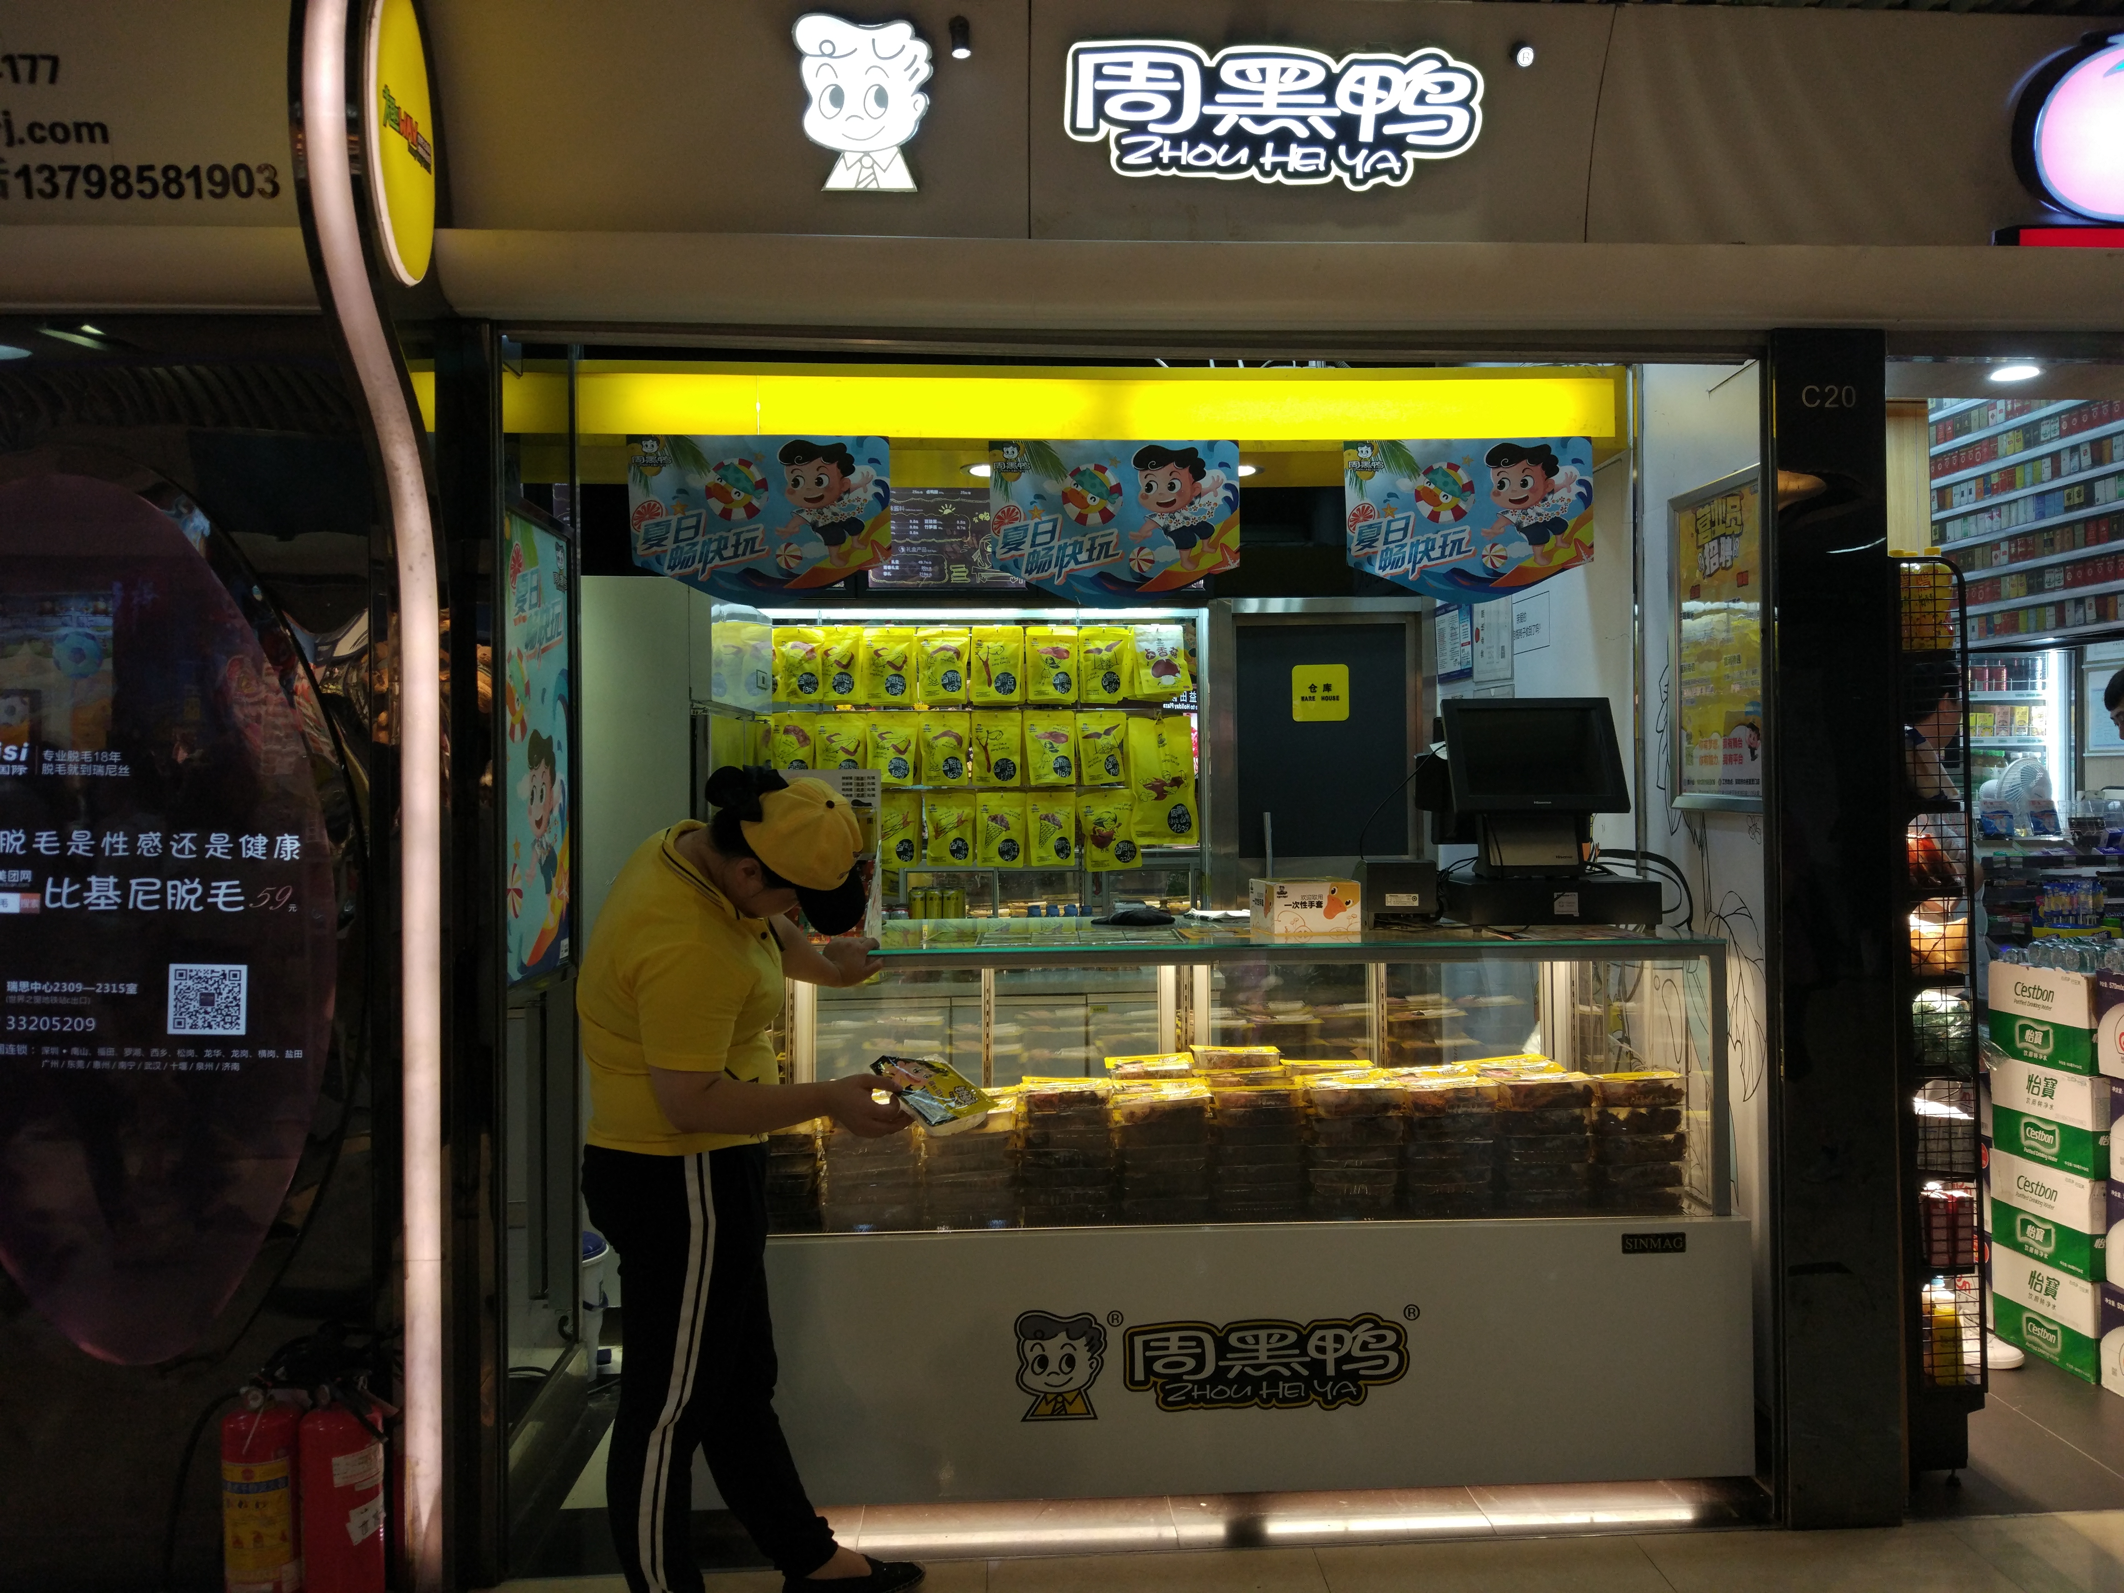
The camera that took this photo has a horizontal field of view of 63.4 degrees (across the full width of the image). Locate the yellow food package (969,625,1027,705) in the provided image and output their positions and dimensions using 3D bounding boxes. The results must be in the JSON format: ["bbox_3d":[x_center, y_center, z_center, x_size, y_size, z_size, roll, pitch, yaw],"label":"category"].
[{"bbox_3d":[-0.188,-0.388,5.089,0.157,0.232,0.045,0,-1,-3],"label":"yellow food package"}]

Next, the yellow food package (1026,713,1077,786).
[{"bbox_3d":[-0.034,-0.151,5.408,0.164,0.235,0.040,-1,0,-3],"label":"yellow food package"}]

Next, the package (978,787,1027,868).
[{"bbox_3d":[-0.176,0.097,5.090,0.142,0.221,0.045,0,-1,-3],"label":"package"}]

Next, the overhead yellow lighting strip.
[{"bbox_3d":[-0.051,-0.971,4.286,2.870,0.185,0.160,-1,0,-3],"label":"overhead yellow lighting strip"}]

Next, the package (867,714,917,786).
[{"bbox_3d":[-0.532,-0.145,5.378,0.158,0.230,0.040,-1,0,-3],"label":"package"}]

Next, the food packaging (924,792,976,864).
[{"bbox_3d":[-0.329,0.098,5.081,0.145,0.214,0.045,0,-1,-3],"label":"food packaging"}]

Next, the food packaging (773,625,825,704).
[{"bbox_3d":[-0.772,-0.387,5.055,0.147,0.228,0.045,0,-1,-3],"label":"food packaging"}]

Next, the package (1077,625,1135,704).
[{"bbox_3d":[0.139,-0.416,5.419,0.174,0.244,0.040,-1,0,-3],"label":"package"}]

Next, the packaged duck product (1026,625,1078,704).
[{"bbox_3d":[-0.029,-0.390,5.098,0.151,0.230,0.045,0,-1,-3],"label":"packaged duck product"}]

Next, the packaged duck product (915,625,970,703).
[{"bbox_3d":[-0.372,-0.414,5.388,0.169,0.238,0.040,-1,0,-3],"label":"packaged duck product"}]

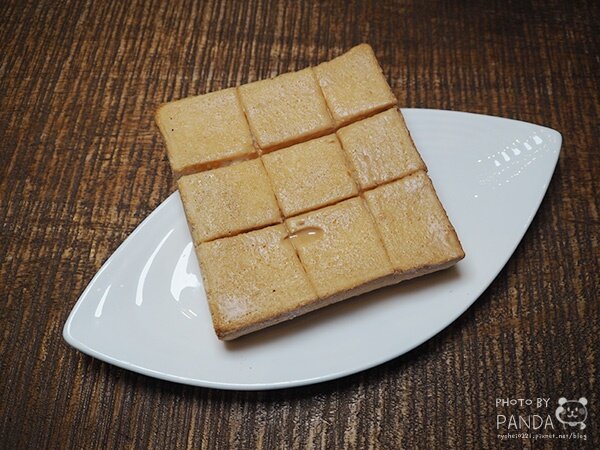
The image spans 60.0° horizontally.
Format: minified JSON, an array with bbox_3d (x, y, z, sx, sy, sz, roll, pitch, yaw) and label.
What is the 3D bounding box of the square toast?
[{"bbox_3d":[0.000,-0.019,0.261,0.116,0.025,0.122,-18,71,-3],"label":"square toast"}]

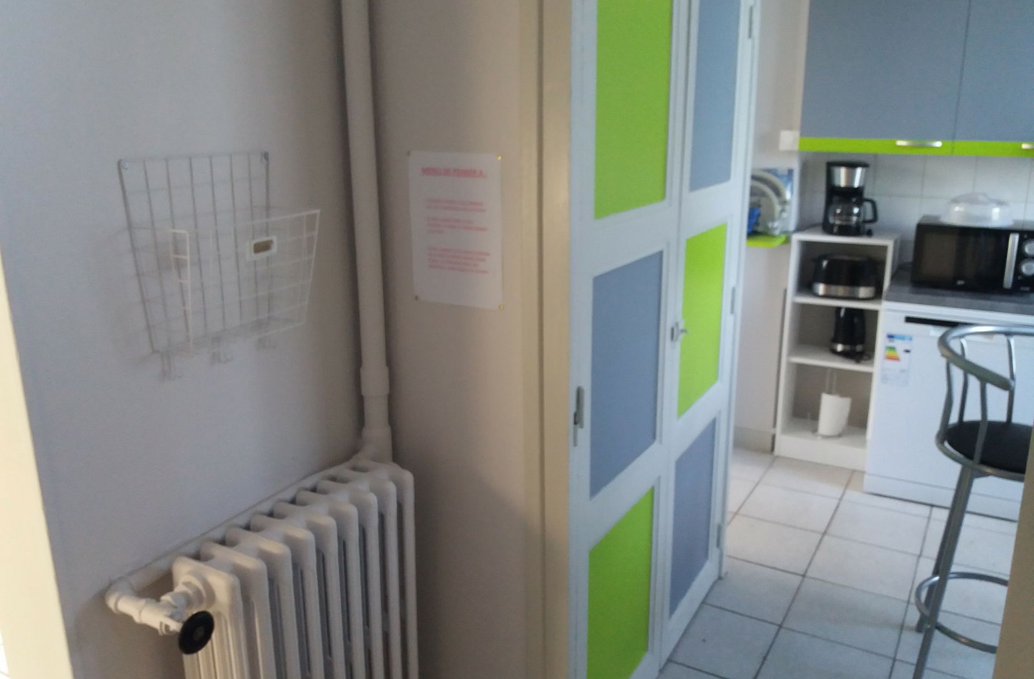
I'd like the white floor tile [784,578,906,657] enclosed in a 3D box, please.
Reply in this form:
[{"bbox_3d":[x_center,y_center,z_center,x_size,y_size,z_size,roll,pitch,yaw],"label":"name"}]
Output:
[{"bbox_3d":[1.079,0.908,2.746,0.336,0.015,0.336,8,18,29],"label":"white floor tile"}]

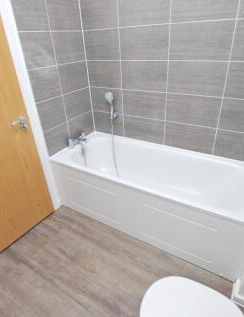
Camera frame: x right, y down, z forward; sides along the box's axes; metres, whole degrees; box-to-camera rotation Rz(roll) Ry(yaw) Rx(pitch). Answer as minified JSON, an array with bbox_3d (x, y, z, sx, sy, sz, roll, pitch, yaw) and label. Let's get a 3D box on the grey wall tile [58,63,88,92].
[{"bbox_3d":[-0.457,-0.785,1.925,0.015,0.252,0.398,15,35,27],"label":"grey wall tile"}]

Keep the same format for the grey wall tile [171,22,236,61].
[{"bbox_3d":[0.548,-0.820,1.393,0.445,0.252,0.012,15,36,28],"label":"grey wall tile"}]

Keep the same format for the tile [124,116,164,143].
[{"bbox_3d":[0.212,-0.299,2.040,0.459,0.256,0.015,15,35,27],"label":"tile"}]

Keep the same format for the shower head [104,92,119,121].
[{"bbox_3d":[-0.102,-0.512,1.950,0.085,0.260,0.090,15,36,28],"label":"shower head"}]

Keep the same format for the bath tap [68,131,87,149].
[{"bbox_3d":[-0.435,-0.185,2.018,0.120,0.100,0.235,15,36,28],"label":"bath tap"}]

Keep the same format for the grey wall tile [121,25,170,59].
[{"bbox_3d":[0.178,-0.948,1.650,0.459,0.252,0.015,15,35,27],"label":"grey wall tile"}]

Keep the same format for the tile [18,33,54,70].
[{"bbox_3d":[-0.644,-0.841,1.545,0.015,0.252,0.292,15,35,27],"label":"tile"}]

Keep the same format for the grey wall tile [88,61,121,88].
[{"bbox_3d":[-0.182,-0.831,1.977,0.404,0.252,0.015,15,35,27],"label":"grey wall tile"}]

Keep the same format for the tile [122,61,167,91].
[{"bbox_3d":[0.189,-0.715,1.725,0.445,0.252,0.012,15,36,28],"label":"tile"}]

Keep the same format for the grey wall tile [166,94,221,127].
[{"bbox_3d":[0.592,-0.412,1.702,0.450,0.252,0.015,15,35,27],"label":"grey wall tile"}]

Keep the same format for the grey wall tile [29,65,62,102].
[{"bbox_3d":[-0.623,-0.611,1.639,0.012,0.252,0.286,15,36,28],"label":"grey wall tile"}]

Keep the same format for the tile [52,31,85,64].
[{"bbox_3d":[-0.459,-0.977,1.755,0.012,0.252,0.391,15,36,28],"label":"tile"}]

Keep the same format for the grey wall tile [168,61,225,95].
[{"bbox_3d":[0.580,-0.628,1.572,0.450,0.252,0.015,15,35,27],"label":"grey wall tile"}]

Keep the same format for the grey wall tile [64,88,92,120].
[{"bbox_3d":[-0.435,-0.554,2.007,0.012,0.252,0.391,15,36,28],"label":"grey wall tile"}]

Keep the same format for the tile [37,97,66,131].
[{"bbox_3d":[-0.621,-0.409,1.804,0.015,0.252,0.292,15,35,27],"label":"tile"}]

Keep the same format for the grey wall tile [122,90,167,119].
[{"bbox_3d":[0.203,-0.502,1.852,0.445,0.252,0.012,15,36,28],"label":"grey wall tile"}]

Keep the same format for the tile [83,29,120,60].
[{"bbox_3d":[-0.194,-1.047,1.847,0.404,0.252,0.015,15,35,27],"label":"tile"}]

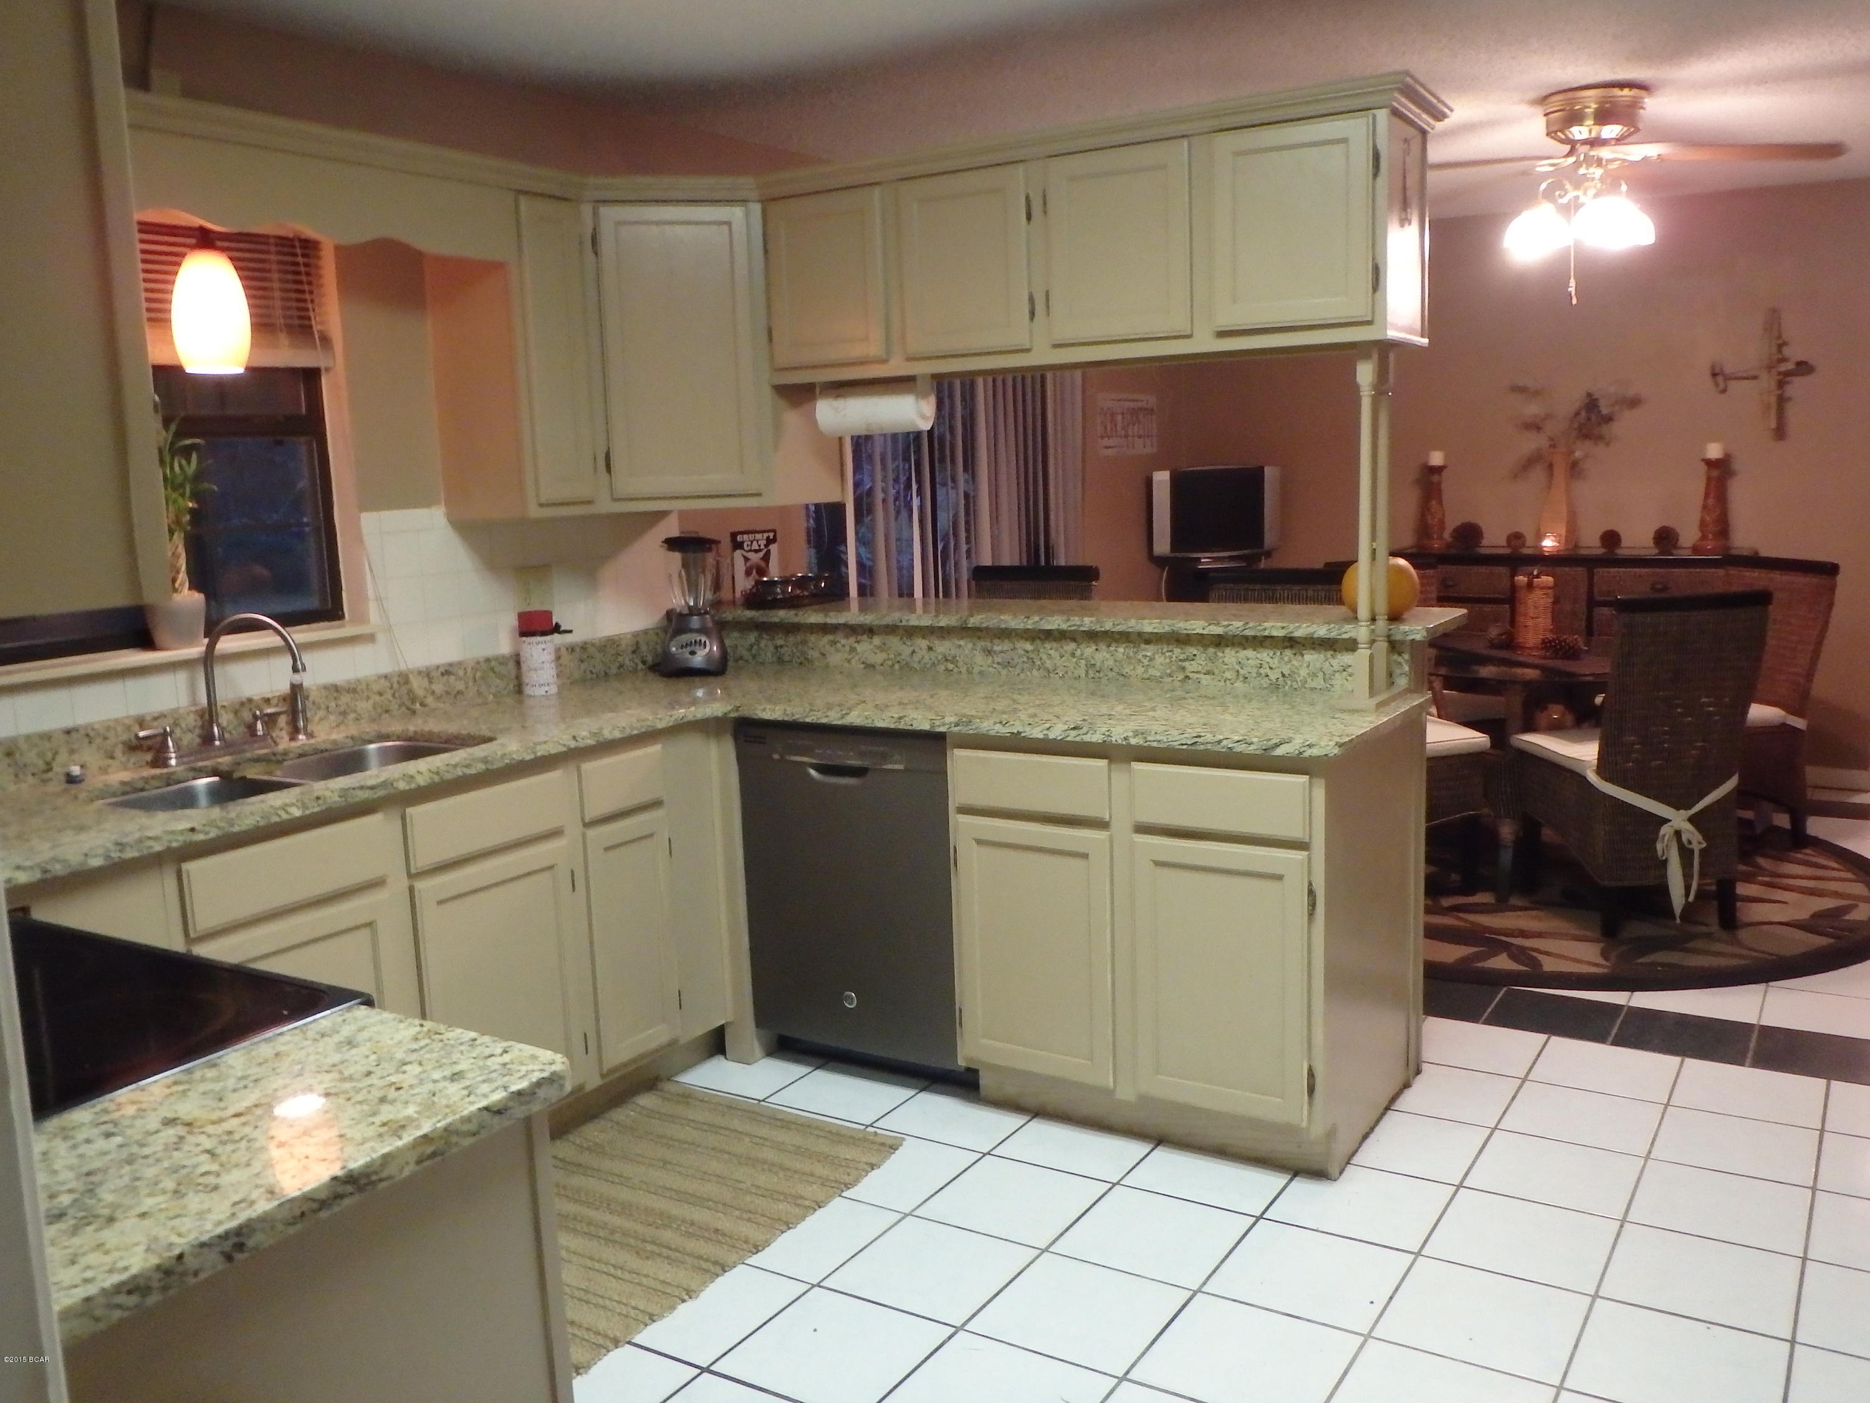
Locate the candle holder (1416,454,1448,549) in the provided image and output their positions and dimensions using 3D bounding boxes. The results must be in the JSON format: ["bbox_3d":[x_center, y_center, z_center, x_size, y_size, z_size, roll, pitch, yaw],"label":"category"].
[{"bbox_3d":[2.201,-0.889,6.692,0.135,0.440,0.135,3,10,33],"label":"candle holder"}]

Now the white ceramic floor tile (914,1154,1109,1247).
[{"bbox_3d":[0.162,1.005,3.045,0.303,0.010,0.305,3,10,32],"label":"white ceramic floor tile"}]

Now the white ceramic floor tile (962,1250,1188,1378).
[{"bbox_3d":[0.254,1.061,2.627,0.303,0.010,0.305,3,10,32],"label":"white ceramic floor tile"}]

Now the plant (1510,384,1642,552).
[{"bbox_3d":[2.824,-1.029,6.676,0.550,0.730,0.380,3,10,32],"label":"plant"}]

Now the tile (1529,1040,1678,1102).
[{"bbox_3d":[1.592,0.879,3.599,0.299,0.012,0.299,3,10,32],"label":"tile"}]

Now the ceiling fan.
[{"bbox_3d":[1.922,-1.475,4.408,1.300,0.550,1.300,3,10,33],"label":"ceiling fan"}]

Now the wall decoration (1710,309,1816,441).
[{"bbox_3d":[3.509,-1.383,6.420,0.390,0.550,0.080,3,10,32],"label":"wall decoration"}]

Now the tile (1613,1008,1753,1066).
[{"bbox_3d":[1.879,0.839,3.789,0.305,0.010,0.312,3,10,32],"label":"tile"}]

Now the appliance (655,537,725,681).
[{"bbox_3d":[-0.662,-0.264,4.139,0.190,0.385,0.200,-2,9,-2],"label":"appliance"}]

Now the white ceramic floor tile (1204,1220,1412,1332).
[{"bbox_3d":[0.678,1.041,2.745,0.299,0.012,0.299,3,10,32],"label":"white ceramic floor tile"}]

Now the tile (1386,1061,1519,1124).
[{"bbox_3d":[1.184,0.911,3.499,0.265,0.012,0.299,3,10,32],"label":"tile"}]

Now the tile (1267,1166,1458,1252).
[{"bbox_3d":[0.842,0.998,2.999,0.299,0.012,0.299,3,10,32],"label":"tile"}]

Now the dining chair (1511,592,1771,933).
[{"bbox_3d":[2.189,0.163,4.713,0.470,1.020,0.630,-3,8,-3],"label":"dining chair"}]

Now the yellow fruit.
[{"bbox_3d":[1.059,-0.270,3.591,0.190,0.155,0.190,3,10,32],"label":"yellow fruit"}]

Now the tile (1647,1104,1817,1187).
[{"bbox_3d":[1.643,0.911,3.098,0.303,0.010,0.303,3,10,33],"label":"tile"}]

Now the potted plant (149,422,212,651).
[{"bbox_3d":[-1.632,-0.361,3.256,0.155,0.490,0.155,3,10,32],"label":"potted plant"}]

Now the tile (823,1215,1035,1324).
[{"bbox_3d":[-0.002,1.060,2.819,0.299,0.012,0.299,3,10,32],"label":"tile"}]

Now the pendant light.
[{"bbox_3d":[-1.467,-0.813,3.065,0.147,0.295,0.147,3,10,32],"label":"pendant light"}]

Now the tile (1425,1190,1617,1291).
[{"bbox_3d":[1.100,1.010,2.835,0.299,0.012,0.299,3,10,32],"label":"tile"}]

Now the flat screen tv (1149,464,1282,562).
[{"bbox_3d":[1.363,-0.922,7.411,0.650,0.470,0.300,-3,8,-5],"label":"flat screen tv"}]

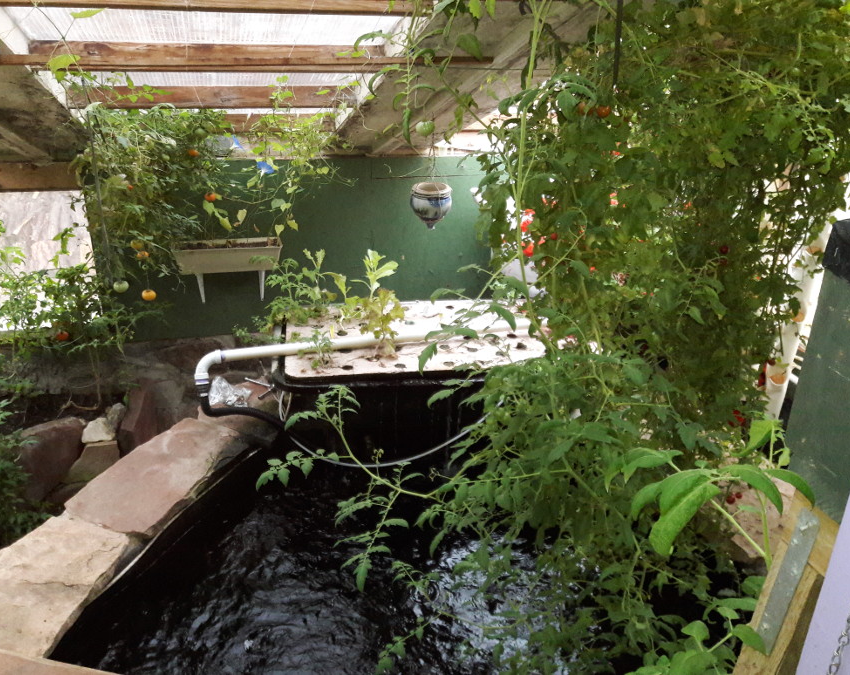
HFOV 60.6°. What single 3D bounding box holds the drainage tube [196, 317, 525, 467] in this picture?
[{"bbox_3d":[-0.135,0.256,3.303,1.680,0.410,0.670,-4,17,-18],"label":"drainage tube"}]

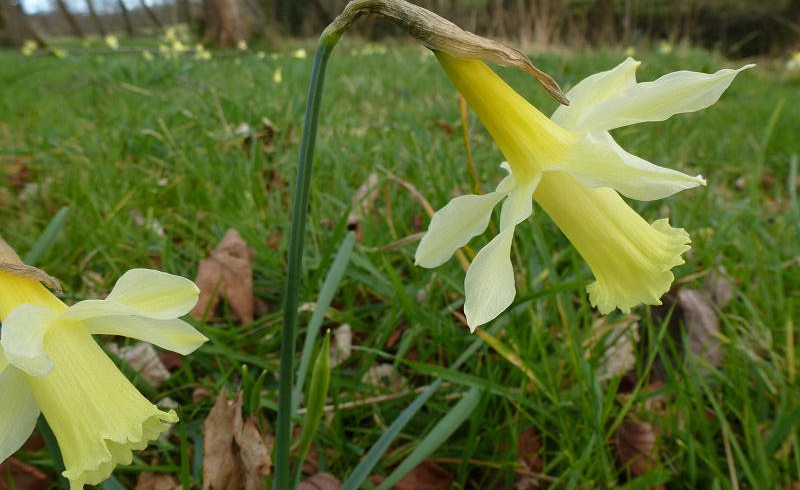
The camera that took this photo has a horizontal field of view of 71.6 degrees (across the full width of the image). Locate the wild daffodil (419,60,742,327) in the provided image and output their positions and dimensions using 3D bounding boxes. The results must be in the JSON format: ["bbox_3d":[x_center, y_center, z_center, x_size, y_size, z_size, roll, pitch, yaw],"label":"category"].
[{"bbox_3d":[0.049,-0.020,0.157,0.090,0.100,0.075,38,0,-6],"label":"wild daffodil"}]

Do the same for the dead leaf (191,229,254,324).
[{"bbox_3d":[-0.121,0.021,0.378,0.042,0.058,0.025,-3,21,-9],"label":"dead leaf"}]

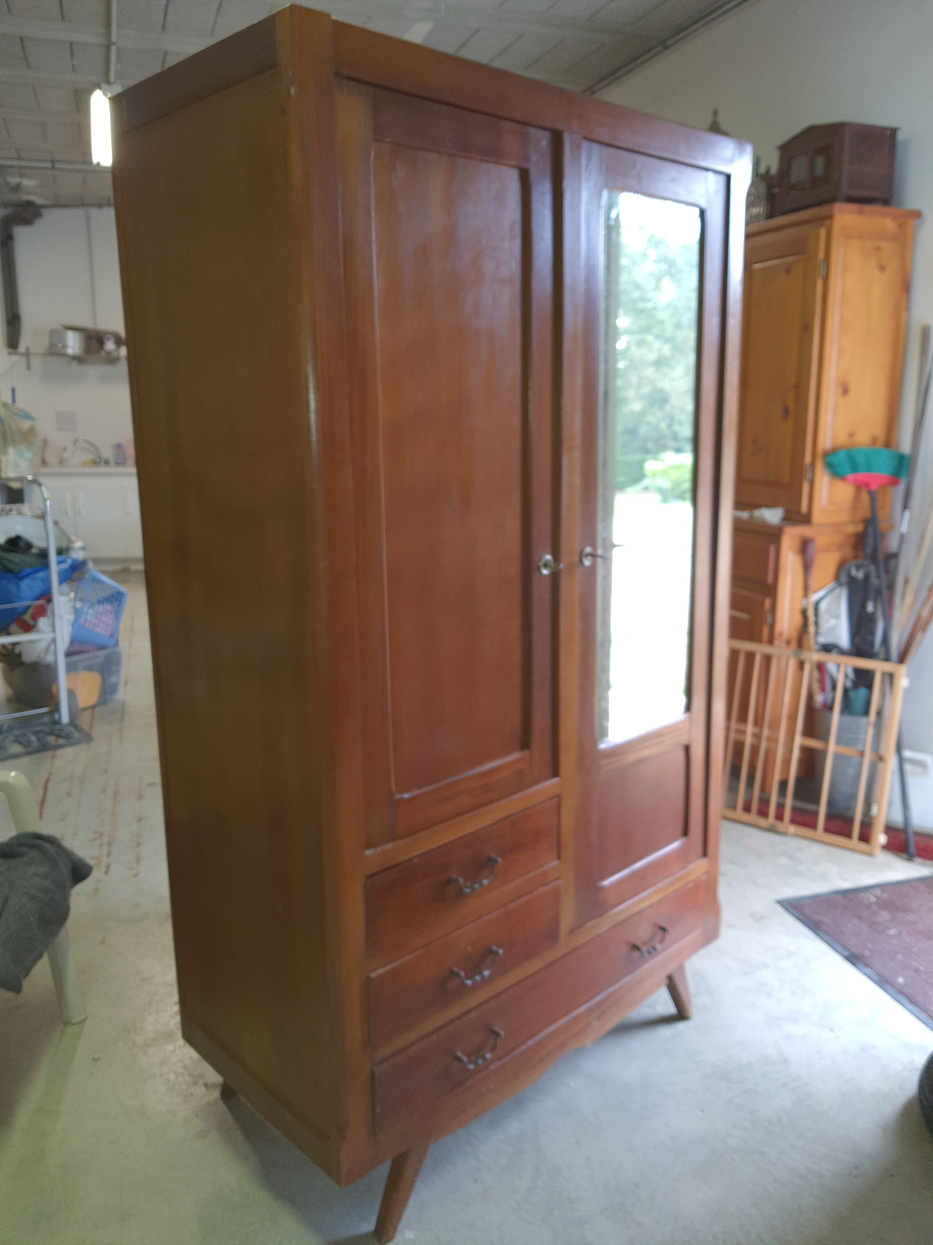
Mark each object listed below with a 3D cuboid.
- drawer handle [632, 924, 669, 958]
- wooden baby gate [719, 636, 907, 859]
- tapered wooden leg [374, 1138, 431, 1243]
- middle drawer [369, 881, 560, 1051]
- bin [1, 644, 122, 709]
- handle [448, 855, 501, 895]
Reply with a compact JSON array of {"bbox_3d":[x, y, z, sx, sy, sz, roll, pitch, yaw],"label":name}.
[{"bbox_3d":[0.403,0.698,2.046,0.094,0.031,0.026,-13,18,-41],"label":"drawer handle"},{"bbox_3d":[1.018,0.390,3.223,0.840,0.625,0.045,9,10,35],"label":"wooden baby gate"},{"bbox_3d":[-0.122,1.010,1.662,0.045,0.173,0.048,13,-5,46],"label":"tapered wooden leg"},{"bbox_3d":[-0.132,0.568,1.827,0.462,0.138,0.440,-13,18,-41],"label":"middle drawer"},{"bbox_3d":[-2.076,0.266,4.646,0.533,0.280,0.400,-12,17,-39],"label":"bin"},{"bbox_3d":[0.015,0.436,1.620,0.100,0.030,0.026,-13,18,-41],"label":"handle"}]

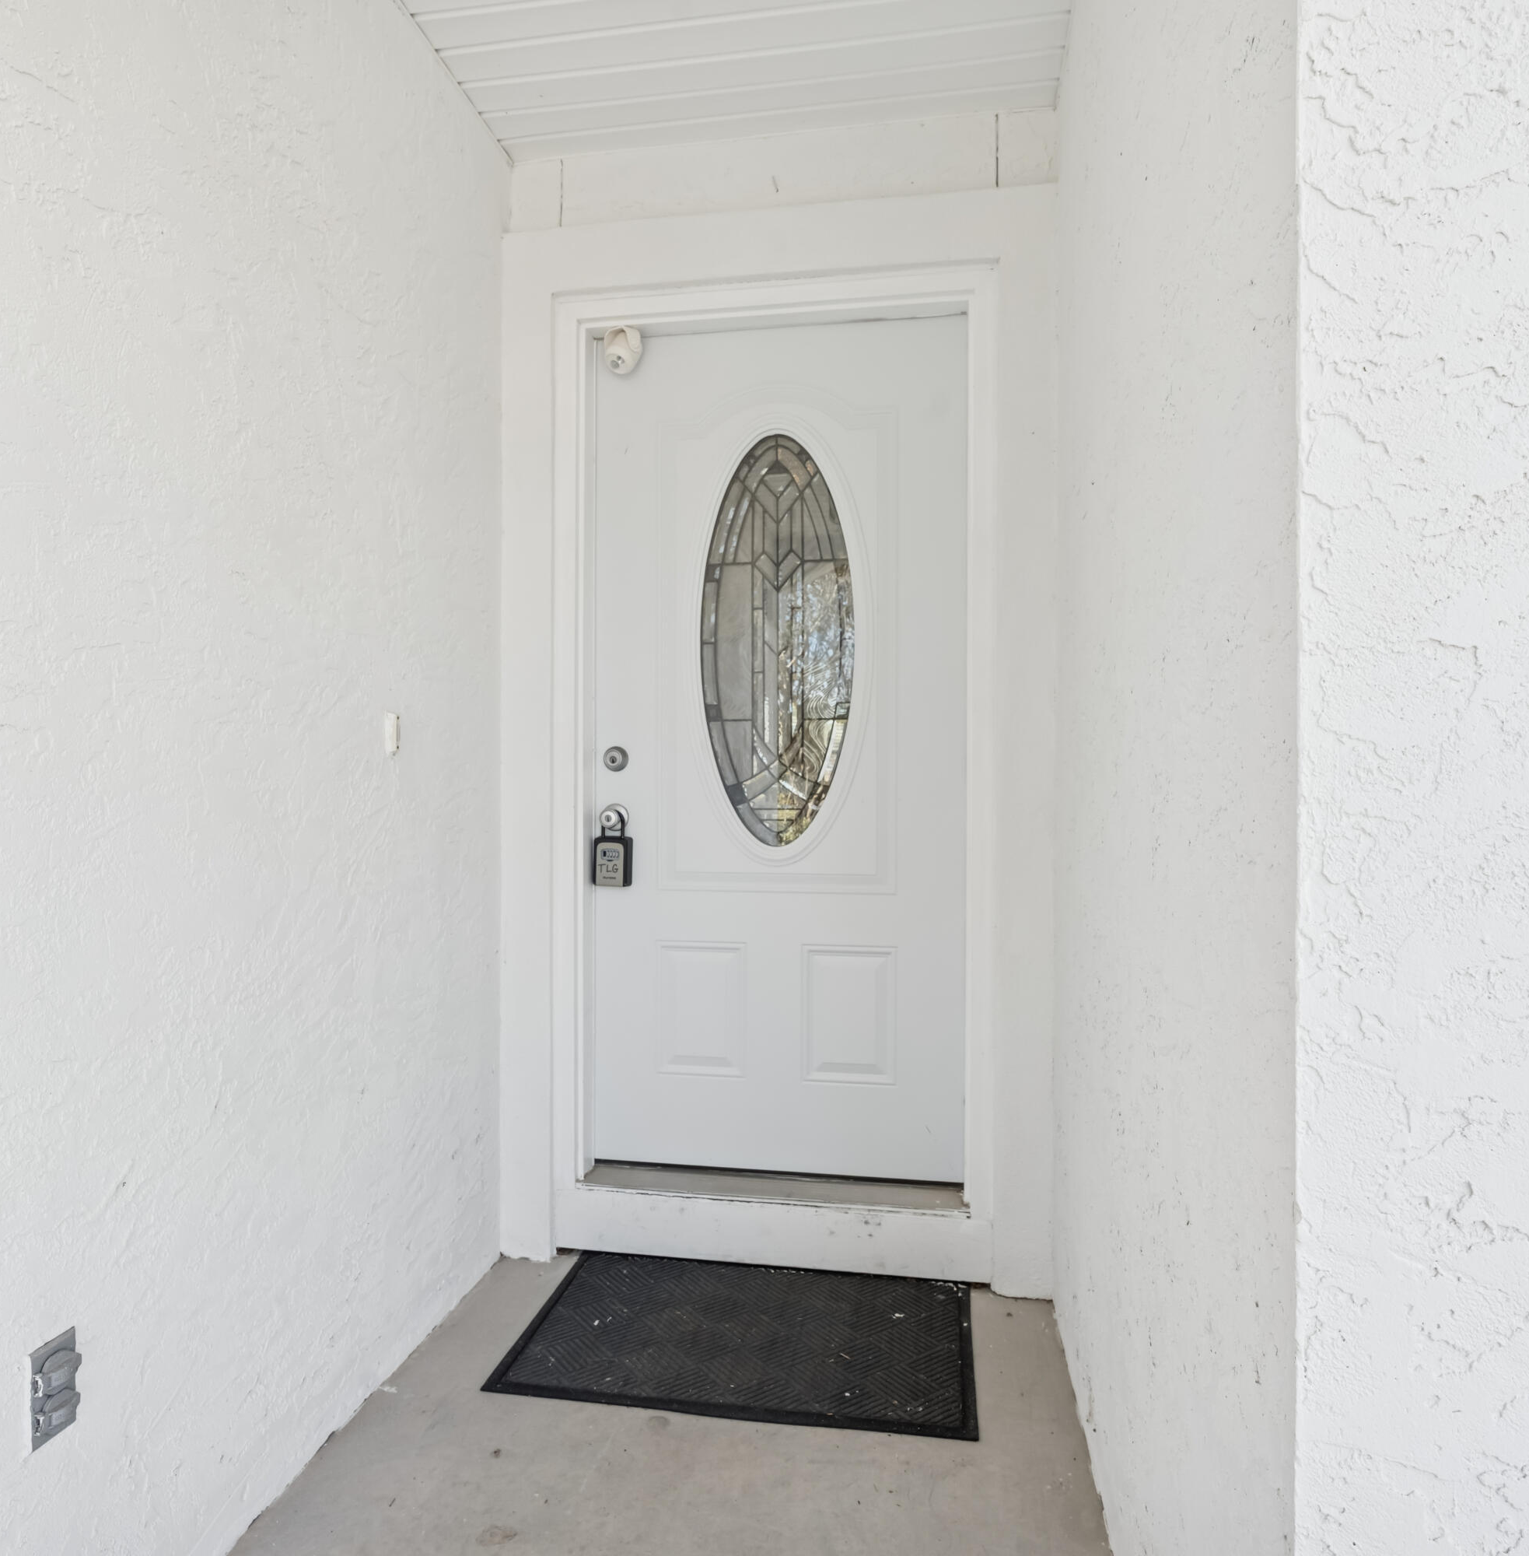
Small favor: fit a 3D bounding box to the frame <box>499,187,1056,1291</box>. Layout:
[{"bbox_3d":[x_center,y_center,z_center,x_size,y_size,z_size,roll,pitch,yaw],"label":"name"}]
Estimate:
[{"bbox_3d":[0.017,-0.071,2.404,1.260,2.400,0.150,0,1,9],"label":"frame"}]

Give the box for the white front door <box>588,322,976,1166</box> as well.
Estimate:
[{"bbox_3d":[0.029,-0.063,2.488,0.905,2.030,0.045,0,1,9],"label":"white front door"}]

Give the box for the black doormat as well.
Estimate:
[{"bbox_3d":[-0.030,1.124,2.127,0.905,0.012,0.575,0,1,9],"label":"black doormat"}]

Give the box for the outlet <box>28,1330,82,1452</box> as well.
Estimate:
[{"bbox_3d":[-0.811,0.704,1.193,0.025,0.114,0.067,0,1,9],"label":"outlet"}]

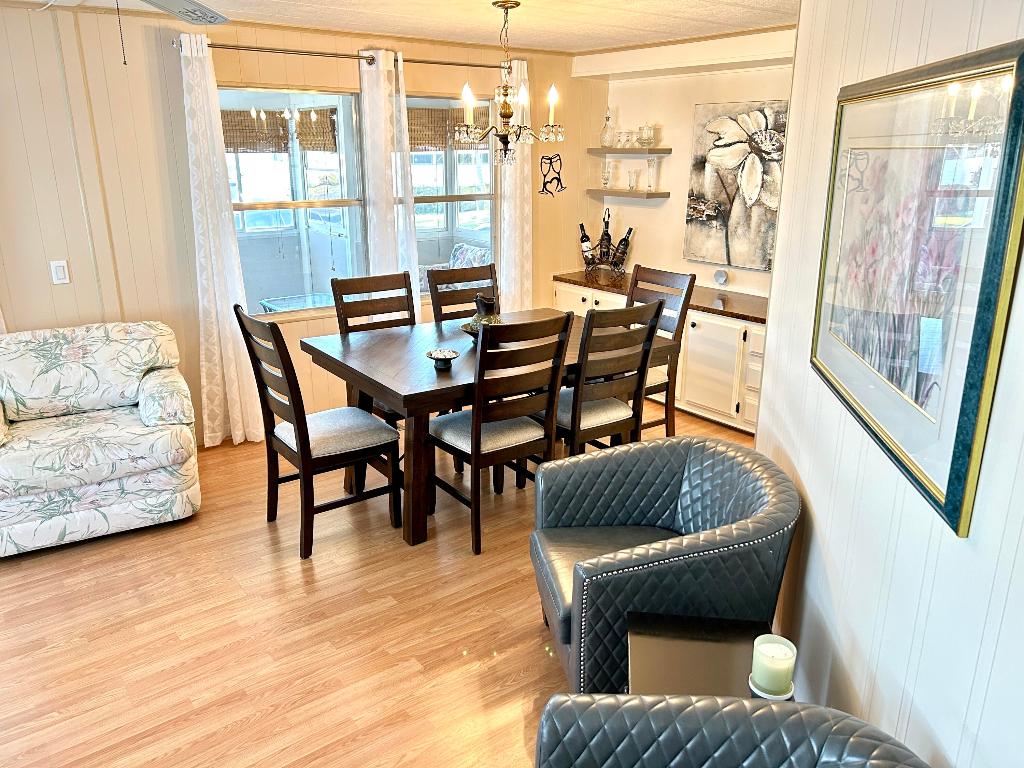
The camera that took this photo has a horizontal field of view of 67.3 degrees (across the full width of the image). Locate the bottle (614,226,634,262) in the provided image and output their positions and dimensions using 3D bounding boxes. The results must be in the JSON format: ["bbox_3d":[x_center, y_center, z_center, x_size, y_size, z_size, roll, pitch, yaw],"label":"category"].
[{"bbox_3d":[0.811,-0.978,5.546,0.075,0.315,0.075,-13,45,-35],"label":"bottle"}]

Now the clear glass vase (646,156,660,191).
[{"bbox_3d":[0.995,-1.476,5.396,0.075,0.217,0.075,-12,21,-35],"label":"clear glass vase"}]

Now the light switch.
[{"bbox_3d":[-2.266,-0.558,3.864,0.070,0.115,0.012,-13,21,-35],"label":"light switch"}]

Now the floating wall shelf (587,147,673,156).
[{"bbox_3d":[0.841,-1.679,5.549,0.240,0.040,0.617,-12,21,-35],"label":"floating wall shelf"}]

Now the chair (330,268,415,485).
[{"bbox_3d":[-0.573,-0.015,3.991,0.470,1.030,0.570,-13,21,-35],"label":"chair"}]

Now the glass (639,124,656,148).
[{"bbox_3d":[0.949,-1.739,5.384,0.125,0.160,0.125,0,17,0],"label":"glass"}]

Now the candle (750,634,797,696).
[{"bbox_3d":[0.564,0.600,1.651,0.092,0.101,0.092,2,17,7],"label":"candle"}]

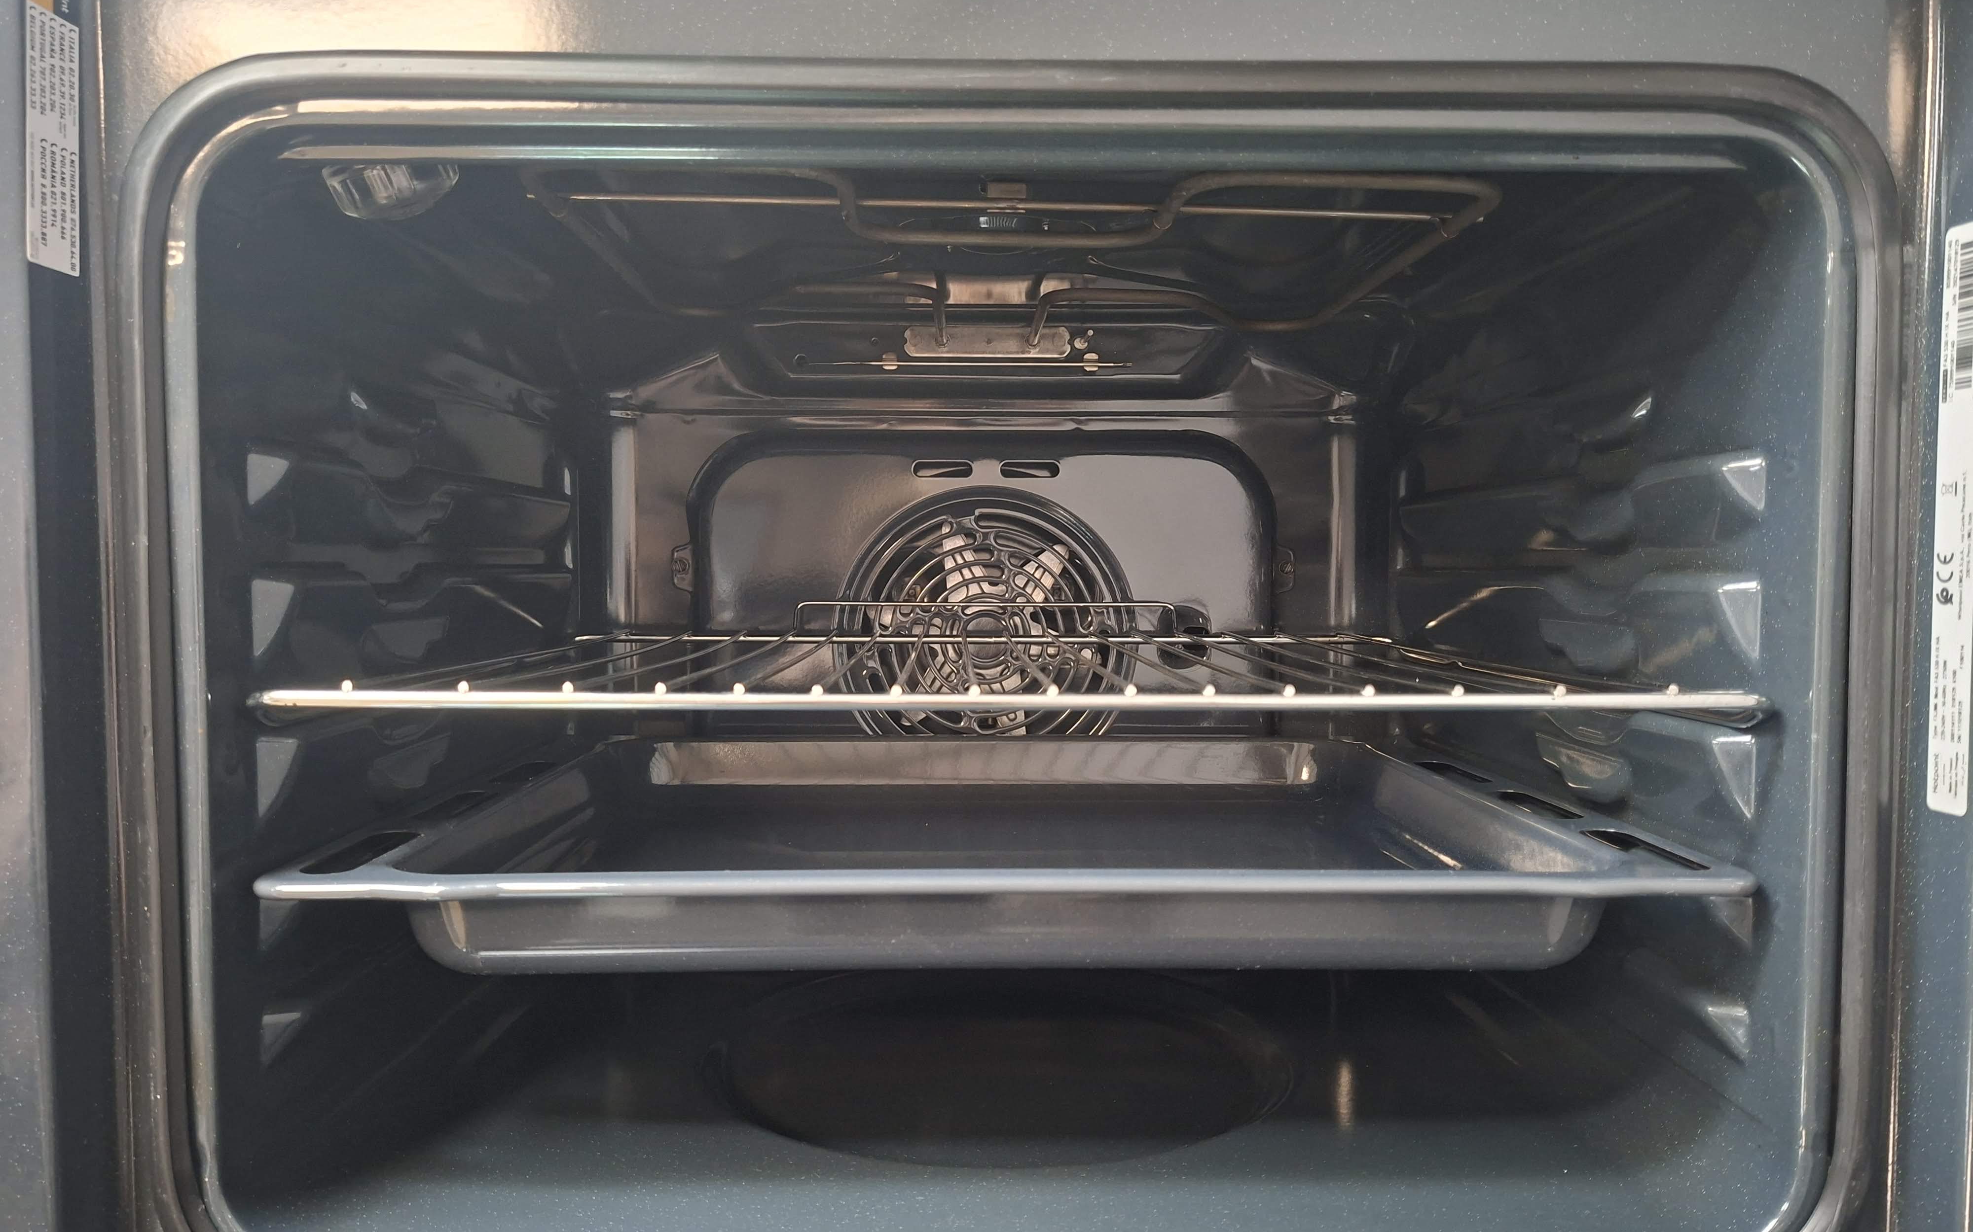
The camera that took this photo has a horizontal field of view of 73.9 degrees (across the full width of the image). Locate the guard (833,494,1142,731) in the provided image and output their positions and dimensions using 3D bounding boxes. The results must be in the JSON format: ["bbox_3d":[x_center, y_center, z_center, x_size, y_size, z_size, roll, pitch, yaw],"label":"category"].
[{"bbox_3d":[0.000,0.014,0.775,0.175,0.175,0.020,0,2,-1],"label":"guard"}]

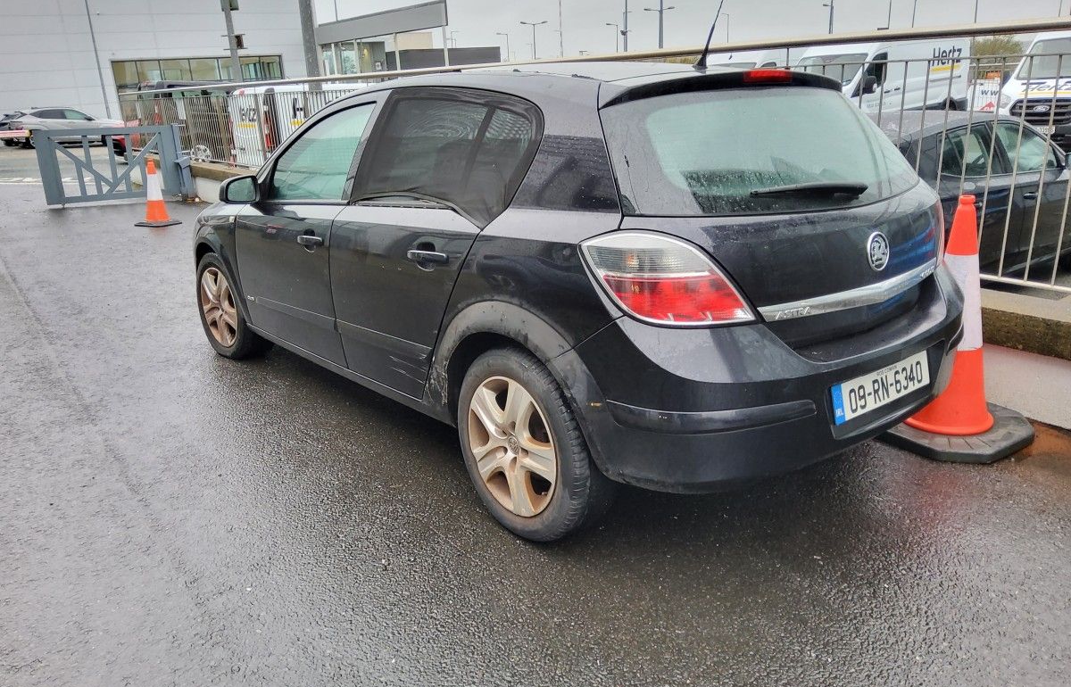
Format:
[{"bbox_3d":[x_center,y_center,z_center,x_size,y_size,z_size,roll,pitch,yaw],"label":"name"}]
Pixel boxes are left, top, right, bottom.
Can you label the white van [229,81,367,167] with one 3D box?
[{"bbox_3d":[-3.892,-4.803,18.083,5.100,2.000,2.000,-17,22,-41],"label":"white van"}]

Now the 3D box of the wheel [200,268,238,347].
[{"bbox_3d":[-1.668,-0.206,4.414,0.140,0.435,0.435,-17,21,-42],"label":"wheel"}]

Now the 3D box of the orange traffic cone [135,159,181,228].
[{"bbox_3d":[-5.250,-2.086,11.095,0.530,0.900,0.530,9,20,34],"label":"orange traffic cone"}]

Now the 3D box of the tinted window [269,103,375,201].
[{"bbox_3d":[-0.901,-0.773,3.316,0.050,0.419,0.813,15,1,-40],"label":"tinted window"}]

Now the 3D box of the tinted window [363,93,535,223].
[{"bbox_3d":[-0.317,-0.626,2.614,0.060,0.452,0.977,15,1,-41],"label":"tinted window"}]

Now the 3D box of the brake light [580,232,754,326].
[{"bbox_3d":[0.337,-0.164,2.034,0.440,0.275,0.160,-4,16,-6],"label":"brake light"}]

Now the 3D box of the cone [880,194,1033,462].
[{"bbox_3d":[1.599,-0.103,3.080,0.550,0.940,0.550,-14,20,-37],"label":"cone"}]

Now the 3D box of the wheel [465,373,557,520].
[{"bbox_3d":[-0.024,0.297,2.445,0.140,0.435,0.435,-14,20,-37],"label":"wheel"}]

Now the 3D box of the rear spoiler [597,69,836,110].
[{"bbox_3d":[0.635,-0.809,2.509,1.200,0.130,0.240,-15,21,-37],"label":"rear spoiler"}]

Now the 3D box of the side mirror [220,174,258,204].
[{"bbox_3d":[-1.281,-0.658,3.485,0.200,0.148,0.140,-15,21,-37],"label":"side mirror"}]

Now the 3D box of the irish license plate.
[{"bbox_3d":[1.008,0.121,2.325,0.520,0.112,0.020,-14,9,-37],"label":"irish license plate"}]

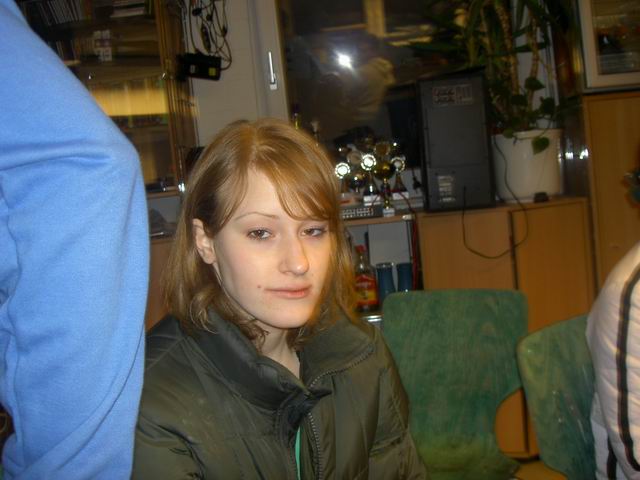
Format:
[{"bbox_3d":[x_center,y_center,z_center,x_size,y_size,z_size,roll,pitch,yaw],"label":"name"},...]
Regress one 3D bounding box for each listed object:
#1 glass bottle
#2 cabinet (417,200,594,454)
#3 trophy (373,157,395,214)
[{"bbox_3d":[0.176,0.146,2.762,0.088,0.257,0.080,-5,6,5],"label":"glass bottle"},{"bbox_3d":[0.724,0.327,2.859,0.616,0.950,0.400,-5,6,5],"label":"cabinet"},{"bbox_3d":[0.239,-0.204,2.690,0.073,0.211,0.070,-5,6,5],"label":"trophy"}]

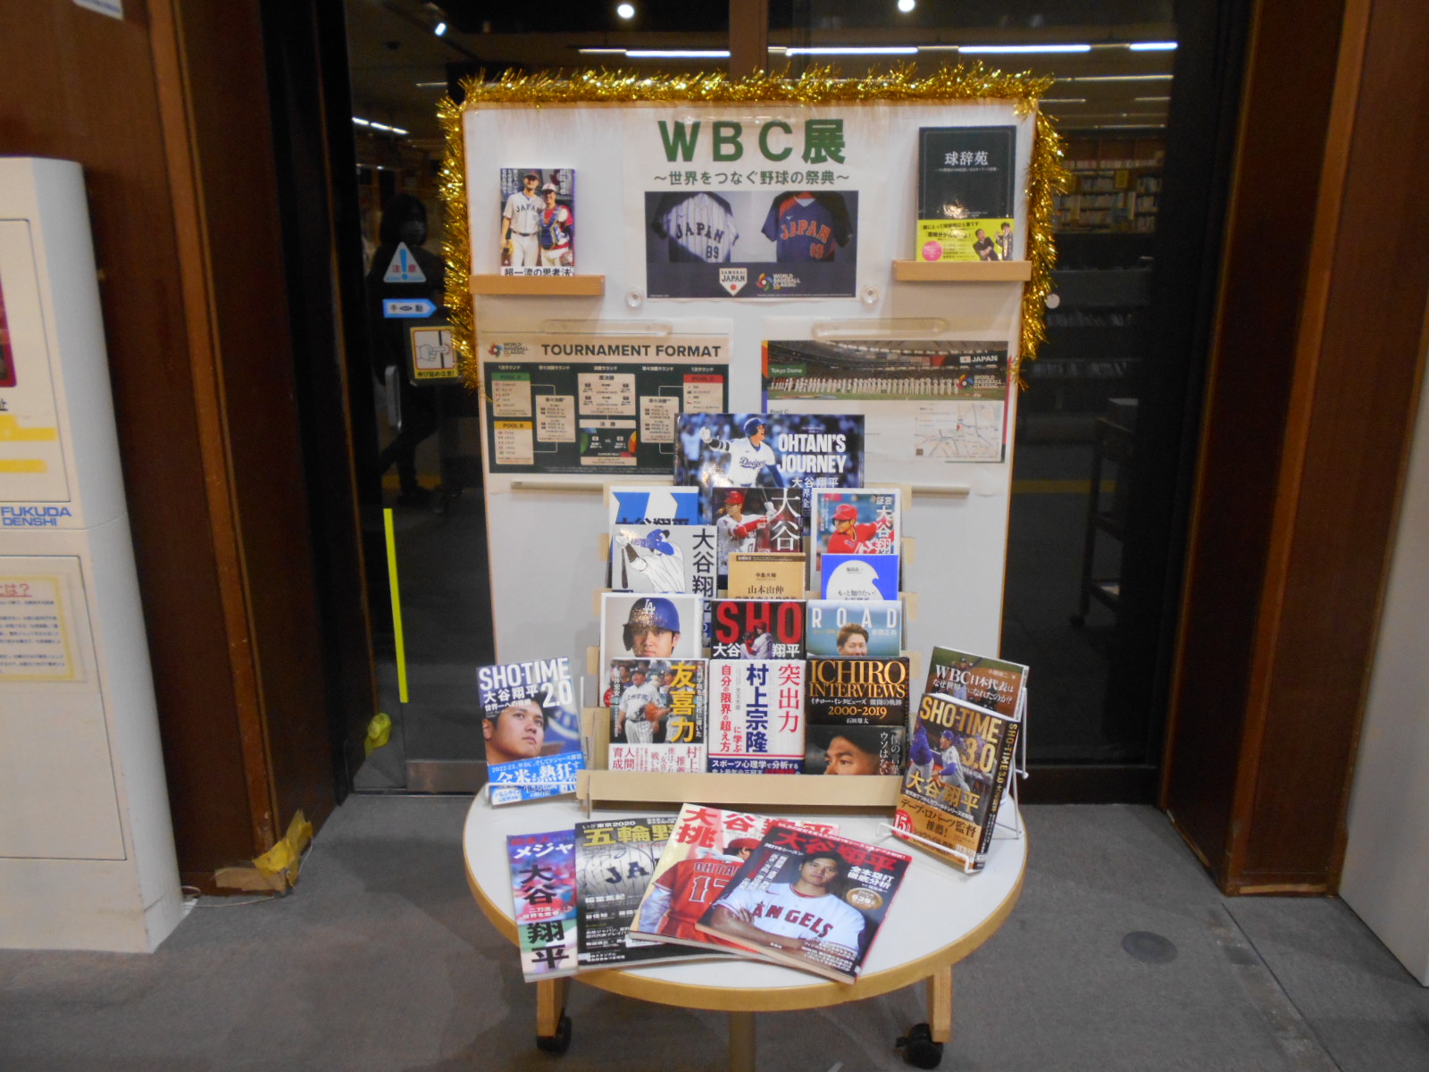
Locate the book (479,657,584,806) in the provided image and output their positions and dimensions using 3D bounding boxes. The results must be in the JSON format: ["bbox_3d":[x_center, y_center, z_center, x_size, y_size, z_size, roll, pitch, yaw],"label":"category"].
[{"bbox_3d":[-0.252,0.269,1.486,0.129,0.188,0.022,-5,-17,-18],"label":"book"}]

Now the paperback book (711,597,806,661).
[{"bbox_3d":[0.060,0.182,1.471,0.128,0.188,0.018,0,-2,0],"label":"paperback book"}]

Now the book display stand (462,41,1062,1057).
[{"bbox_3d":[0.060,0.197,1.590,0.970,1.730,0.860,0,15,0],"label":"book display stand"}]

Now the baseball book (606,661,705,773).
[{"bbox_3d":[-0.073,0.258,1.429,0.128,0.188,0.018,0,-2,0],"label":"baseball book"}]

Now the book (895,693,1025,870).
[{"bbox_3d":[0.309,0.315,1.396,0.129,0.188,0.028,14,-1,40],"label":"book"}]

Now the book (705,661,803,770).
[{"bbox_3d":[0.057,0.260,1.432,0.128,0.188,0.018,0,-2,0],"label":"book"}]

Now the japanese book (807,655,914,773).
[{"bbox_3d":[0.187,0.258,1.433,0.132,0.191,0.030,1,-2,3],"label":"japanese book"}]

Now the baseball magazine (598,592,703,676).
[{"bbox_3d":[-0.085,0.177,1.470,0.138,0.198,0.015,0,-2,0],"label":"baseball magazine"}]

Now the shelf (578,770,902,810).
[{"bbox_3d":[0.048,0.321,1.398,0.440,0.049,0.040,0,15,0],"label":"shelf"}]

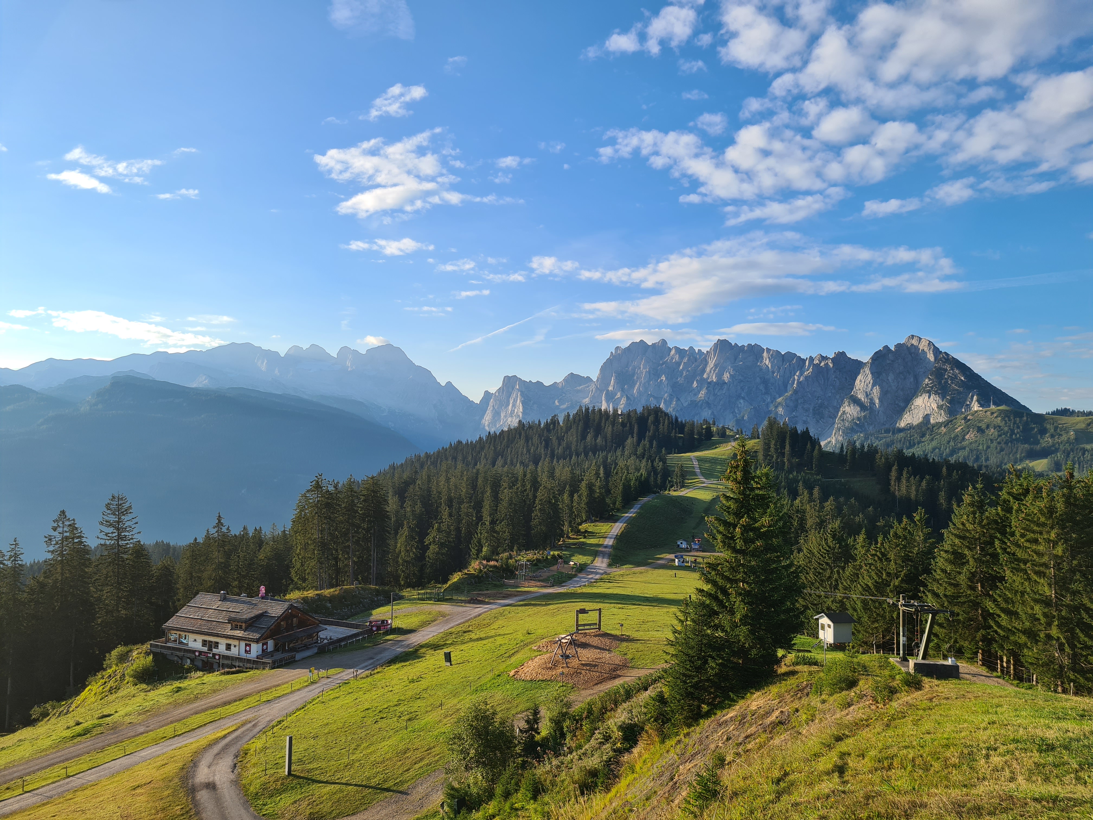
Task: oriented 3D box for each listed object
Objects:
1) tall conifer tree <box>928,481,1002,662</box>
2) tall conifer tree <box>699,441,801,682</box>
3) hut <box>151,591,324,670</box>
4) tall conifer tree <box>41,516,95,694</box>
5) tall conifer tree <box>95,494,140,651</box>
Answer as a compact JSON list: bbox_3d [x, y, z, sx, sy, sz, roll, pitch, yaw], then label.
[{"bbox_3d":[38.293,14.625,74.000,6.800,16.550,6.800,0,-2,0],"label":"tall conifer tree"},{"bbox_3d":[14.760,10.953,60.000,7.300,17.720,7.300,0,-2,0],"label":"tall conifer tree"},{"bbox_3d":[-46.162,33.453,126.806,23.200,8.600,15.000,-1,-2,27],"label":"hut"},{"bbox_3d":[-73.327,29.161,126.000,7.800,27.260,7.800,0,-2,0],"label":"tall conifer tree"},{"bbox_3d":[-69.447,27.737,133.000,7.200,28.500,7.200,0,-2,0],"label":"tall conifer tree"}]

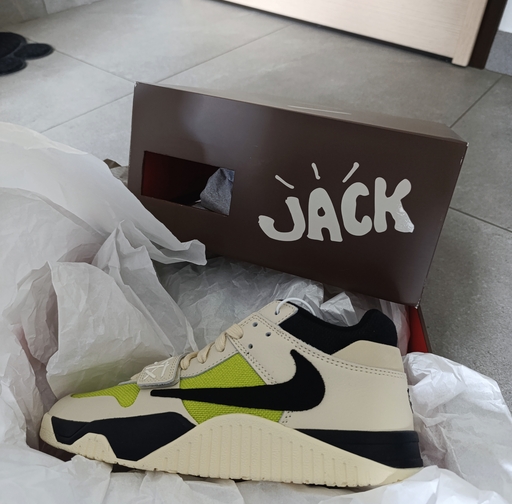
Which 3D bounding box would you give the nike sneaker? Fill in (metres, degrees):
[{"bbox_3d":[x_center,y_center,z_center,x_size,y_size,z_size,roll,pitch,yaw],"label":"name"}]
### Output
[{"bbox_3d":[-0.028,0.101,0.363,0.308,0.110,0.132,1,75,8],"label":"nike sneaker"}]

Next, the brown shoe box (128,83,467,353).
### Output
[{"bbox_3d":[0.040,-0.086,0.552,0.348,0.170,0.150,15,21,14],"label":"brown shoe box"}]

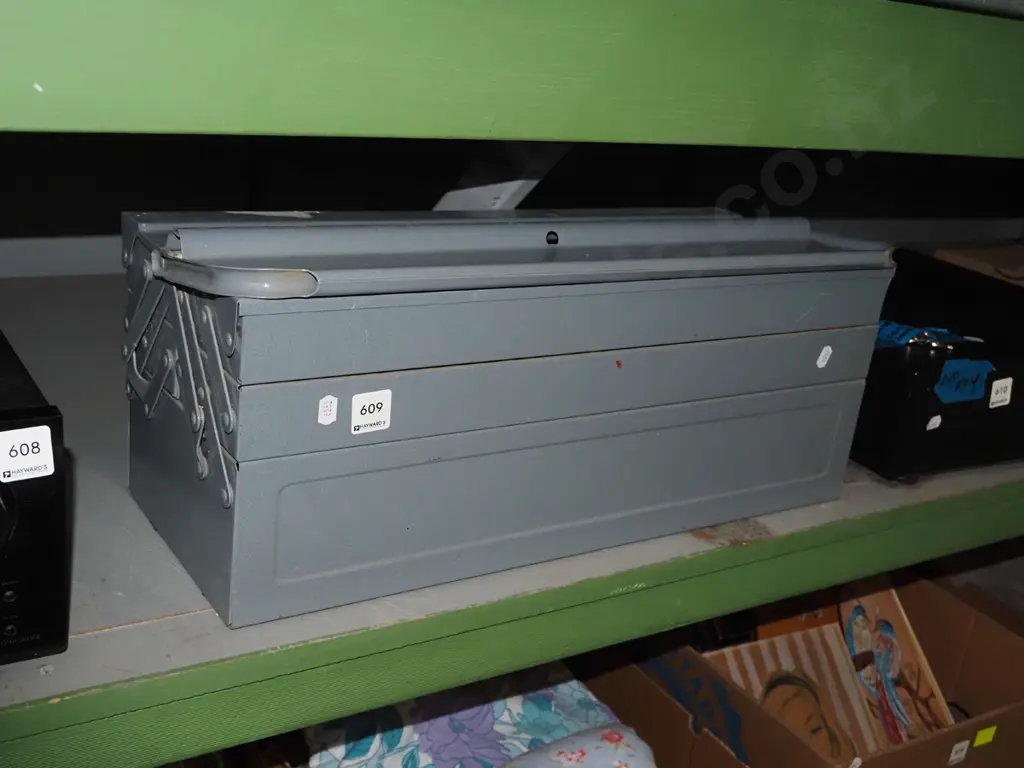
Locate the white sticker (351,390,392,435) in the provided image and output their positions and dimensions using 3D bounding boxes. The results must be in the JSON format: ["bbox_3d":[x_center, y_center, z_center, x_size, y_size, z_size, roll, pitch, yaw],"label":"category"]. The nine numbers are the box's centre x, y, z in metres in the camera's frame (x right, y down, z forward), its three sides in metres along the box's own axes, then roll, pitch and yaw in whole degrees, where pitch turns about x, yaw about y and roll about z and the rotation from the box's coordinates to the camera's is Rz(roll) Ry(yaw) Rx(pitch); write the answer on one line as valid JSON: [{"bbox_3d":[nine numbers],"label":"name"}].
[{"bbox_3d":[-0.087,0.017,0.694,0.027,0.027,0.001,-9,24,-32],"label":"white sticker"}]

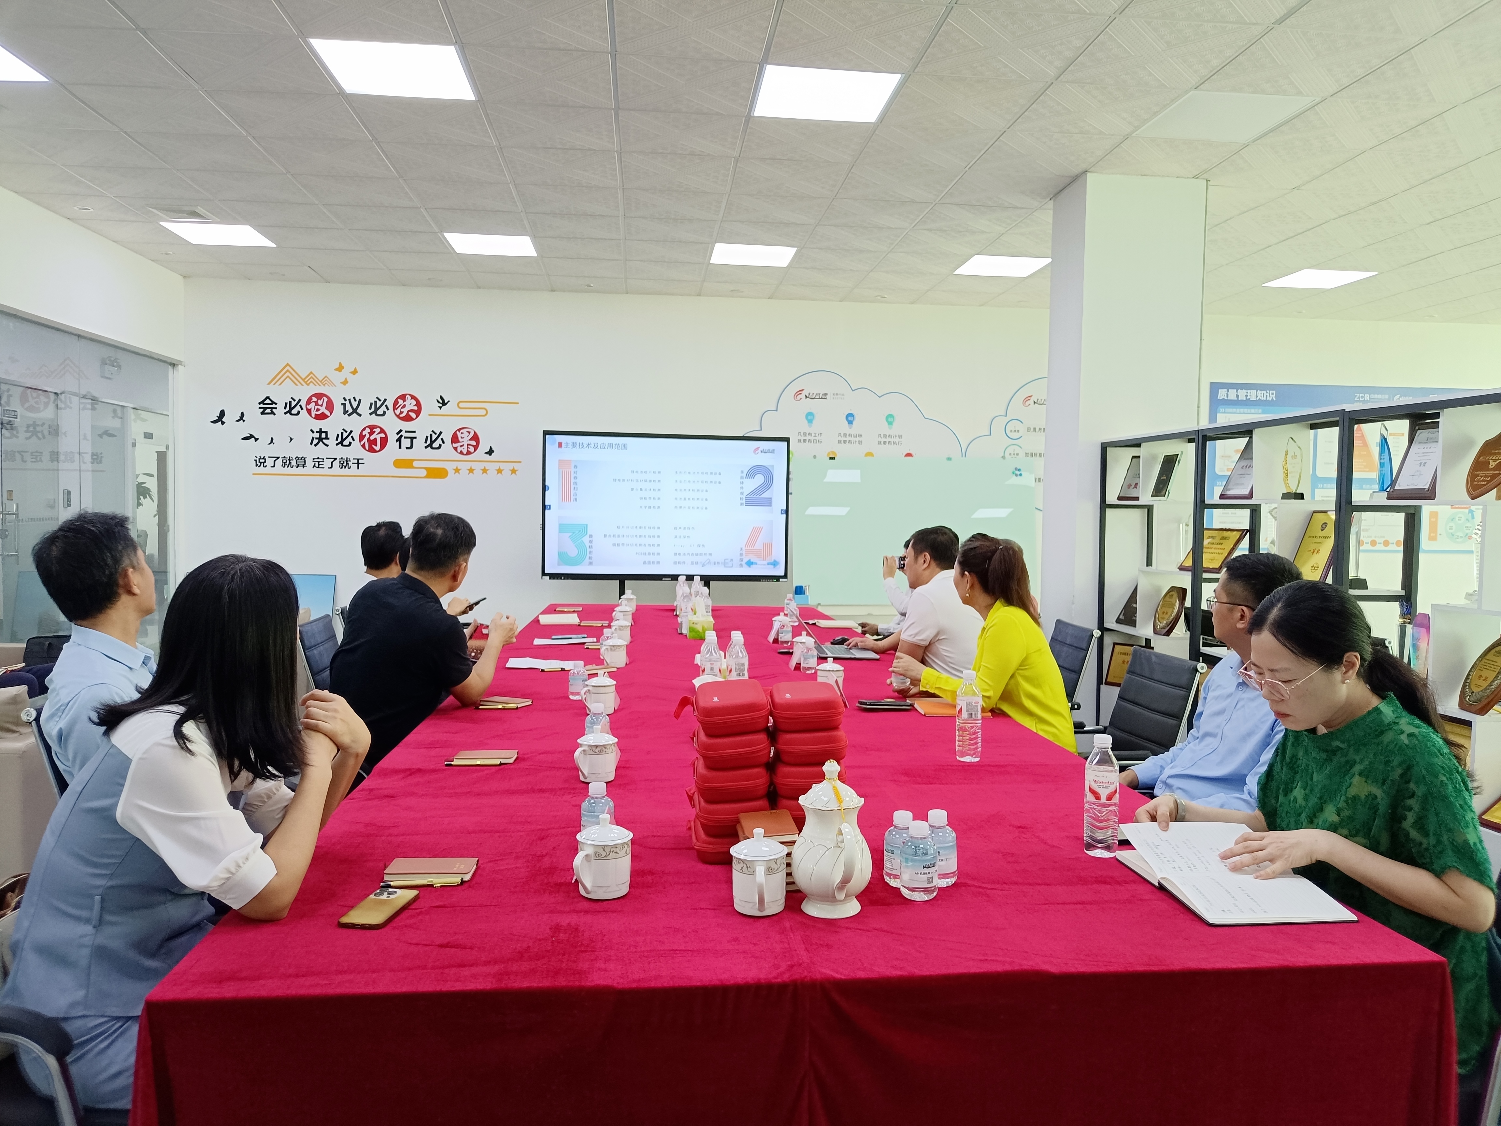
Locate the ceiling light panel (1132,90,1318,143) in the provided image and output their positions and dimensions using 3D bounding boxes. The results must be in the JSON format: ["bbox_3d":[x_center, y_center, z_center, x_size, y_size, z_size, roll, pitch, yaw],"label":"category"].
[{"bbox_3d":[2.113,-1.997,5.039,0.597,0.030,0.597,1,2,-6],"label":"ceiling light panel"}]

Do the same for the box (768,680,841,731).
[{"bbox_3d":[0.100,0.264,2.106,0.138,0.060,0.170,1,2,-4],"label":"box"}]

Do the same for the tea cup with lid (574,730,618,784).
[{"bbox_3d":[-0.375,0.456,2.710,0.091,0.129,0.115,3,3,39],"label":"tea cup with lid"}]

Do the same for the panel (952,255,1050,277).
[{"bbox_3d":[1.799,-2.127,8.066,0.590,0.030,0.590,1,2,-6],"label":"panel"}]

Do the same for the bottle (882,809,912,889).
[{"bbox_3d":[0.260,0.486,1.926,0.060,0.119,0.060,1,2,0],"label":"bottle"}]

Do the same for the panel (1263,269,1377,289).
[{"bbox_3d":[4.202,-2.102,8.338,0.580,0.030,0.580,1,2,-6],"label":"panel"}]

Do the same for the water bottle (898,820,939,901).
[{"bbox_3d":[0.274,0.482,1.829,0.062,0.122,0.062,1,2,-6],"label":"water bottle"}]

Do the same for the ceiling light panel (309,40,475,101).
[{"bbox_3d":[-1.469,-2.054,4.686,0.597,0.030,0.597,1,2,-6],"label":"ceiling light panel"}]

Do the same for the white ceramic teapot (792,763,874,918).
[{"bbox_3d":[0.129,0.432,1.804,0.126,0.231,0.219,0,2,-18],"label":"white ceramic teapot"}]

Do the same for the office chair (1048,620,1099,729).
[{"bbox_3d":[1.136,0.736,4.875,0.580,0.940,0.580,1,2,-6],"label":"office chair"}]

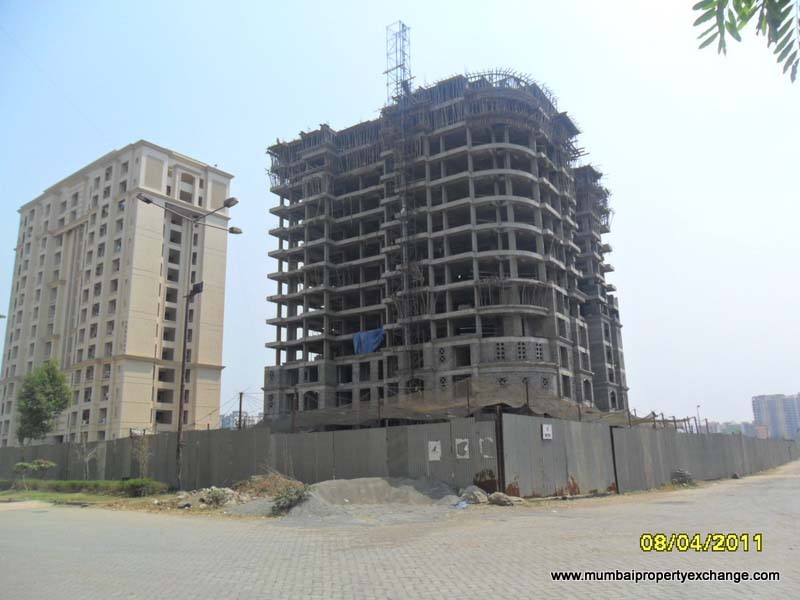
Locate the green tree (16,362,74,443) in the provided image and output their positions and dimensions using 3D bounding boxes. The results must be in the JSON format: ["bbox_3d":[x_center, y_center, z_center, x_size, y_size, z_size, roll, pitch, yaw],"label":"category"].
[{"bbox_3d":[-24.587,8.108,42.835,3.373,7.916,3.373,6,-15,-29],"label":"green tree"}]

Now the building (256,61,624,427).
[{"bbox_3d":[7.474,0.275,86.572,37.700,41.200,38.600,-9,-15,31],"label":"building"}]

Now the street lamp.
[{"bbox_3d":[-7.183,1.499,23.259,2.625,10.634,4.950,-10,-16,33],"label":"street lamp"}]

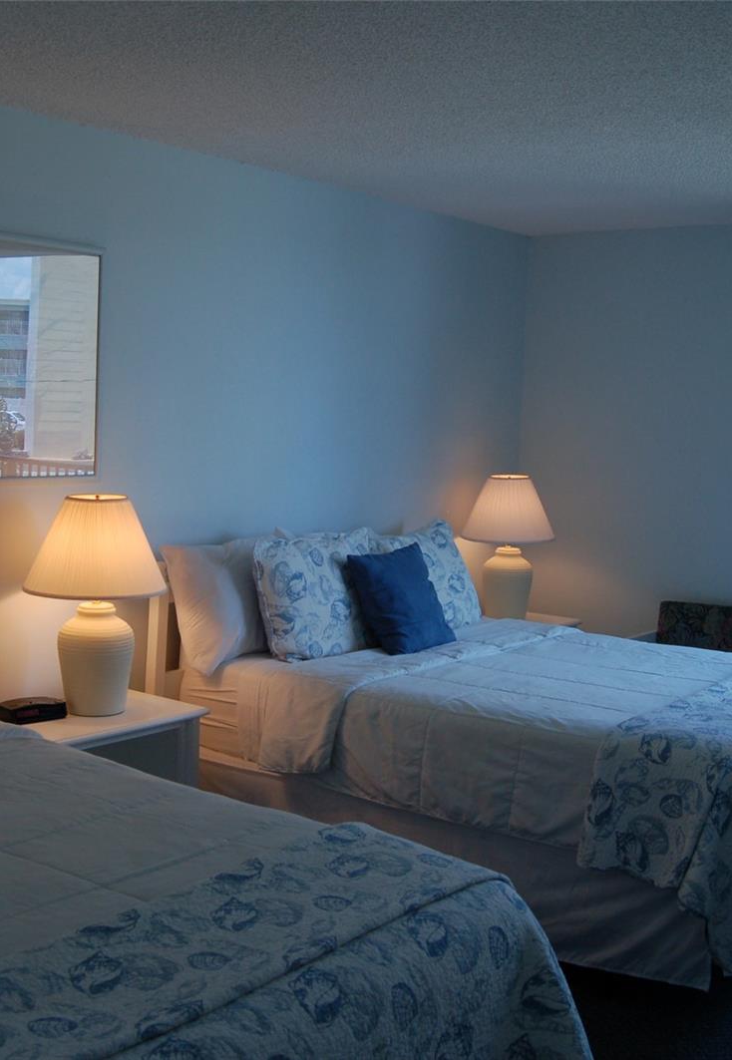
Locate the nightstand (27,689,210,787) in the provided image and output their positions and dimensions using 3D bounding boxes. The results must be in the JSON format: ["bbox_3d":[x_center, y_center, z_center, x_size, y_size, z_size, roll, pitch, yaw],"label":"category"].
[{"bbox_3d":[-0.917,0.878,3.955,0.460,0.570,0.620,6,7,39],"label":"nightstand"}]

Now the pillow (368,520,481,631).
[{"bbox_3d":[0.219,0.197,5.181,0.170,0.460,0.600,-17,-6,36],"label":"pillow"}]

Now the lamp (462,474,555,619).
[{"bbox_3d":[0.693,0.092,5.855,0.460,0.715,0.460,2,6,0],"label":"lamp"}]

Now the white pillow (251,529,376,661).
[{"bbox_3d":[-0.179,0.240,4.631,0.170,0.460,0.590,-11,-3,39],"label":"white pillow"}]

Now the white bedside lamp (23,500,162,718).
[{"bbox_3d":[-0.878,0.238,3.902,0.460,0.715,0.460,2,6,0],"label":"white bedside lamp"}]

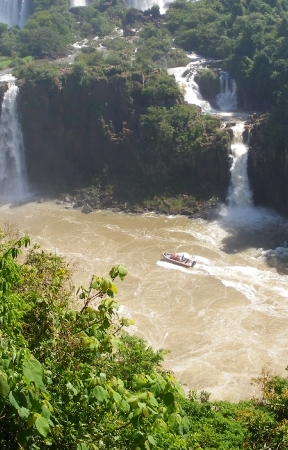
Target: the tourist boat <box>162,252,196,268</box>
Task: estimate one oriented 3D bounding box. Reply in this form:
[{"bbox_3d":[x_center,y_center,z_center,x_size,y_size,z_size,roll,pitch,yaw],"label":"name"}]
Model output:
[{"bbox_3d":[8.790,8.790,154.501,8.500,1.600,2.600,19,29,29],"label":"tourist boat"}]

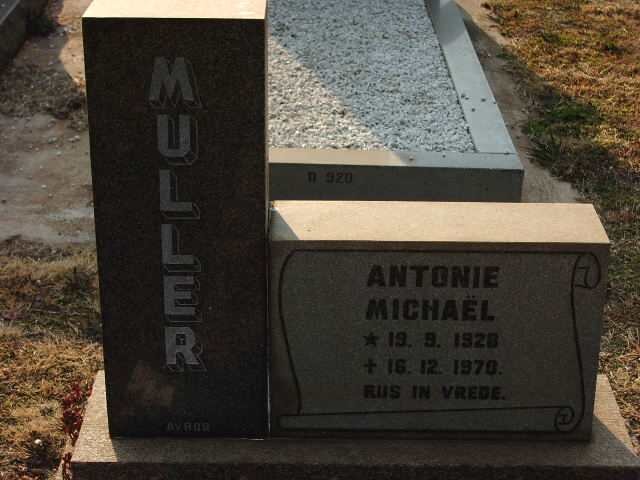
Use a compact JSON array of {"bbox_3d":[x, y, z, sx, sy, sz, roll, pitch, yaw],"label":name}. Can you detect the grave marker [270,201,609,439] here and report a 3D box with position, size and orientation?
[{"bbox_3d":[0.204,0.151,2.530,0.595,0.401,0.180,0,24,0],"label":"grave marker"}]

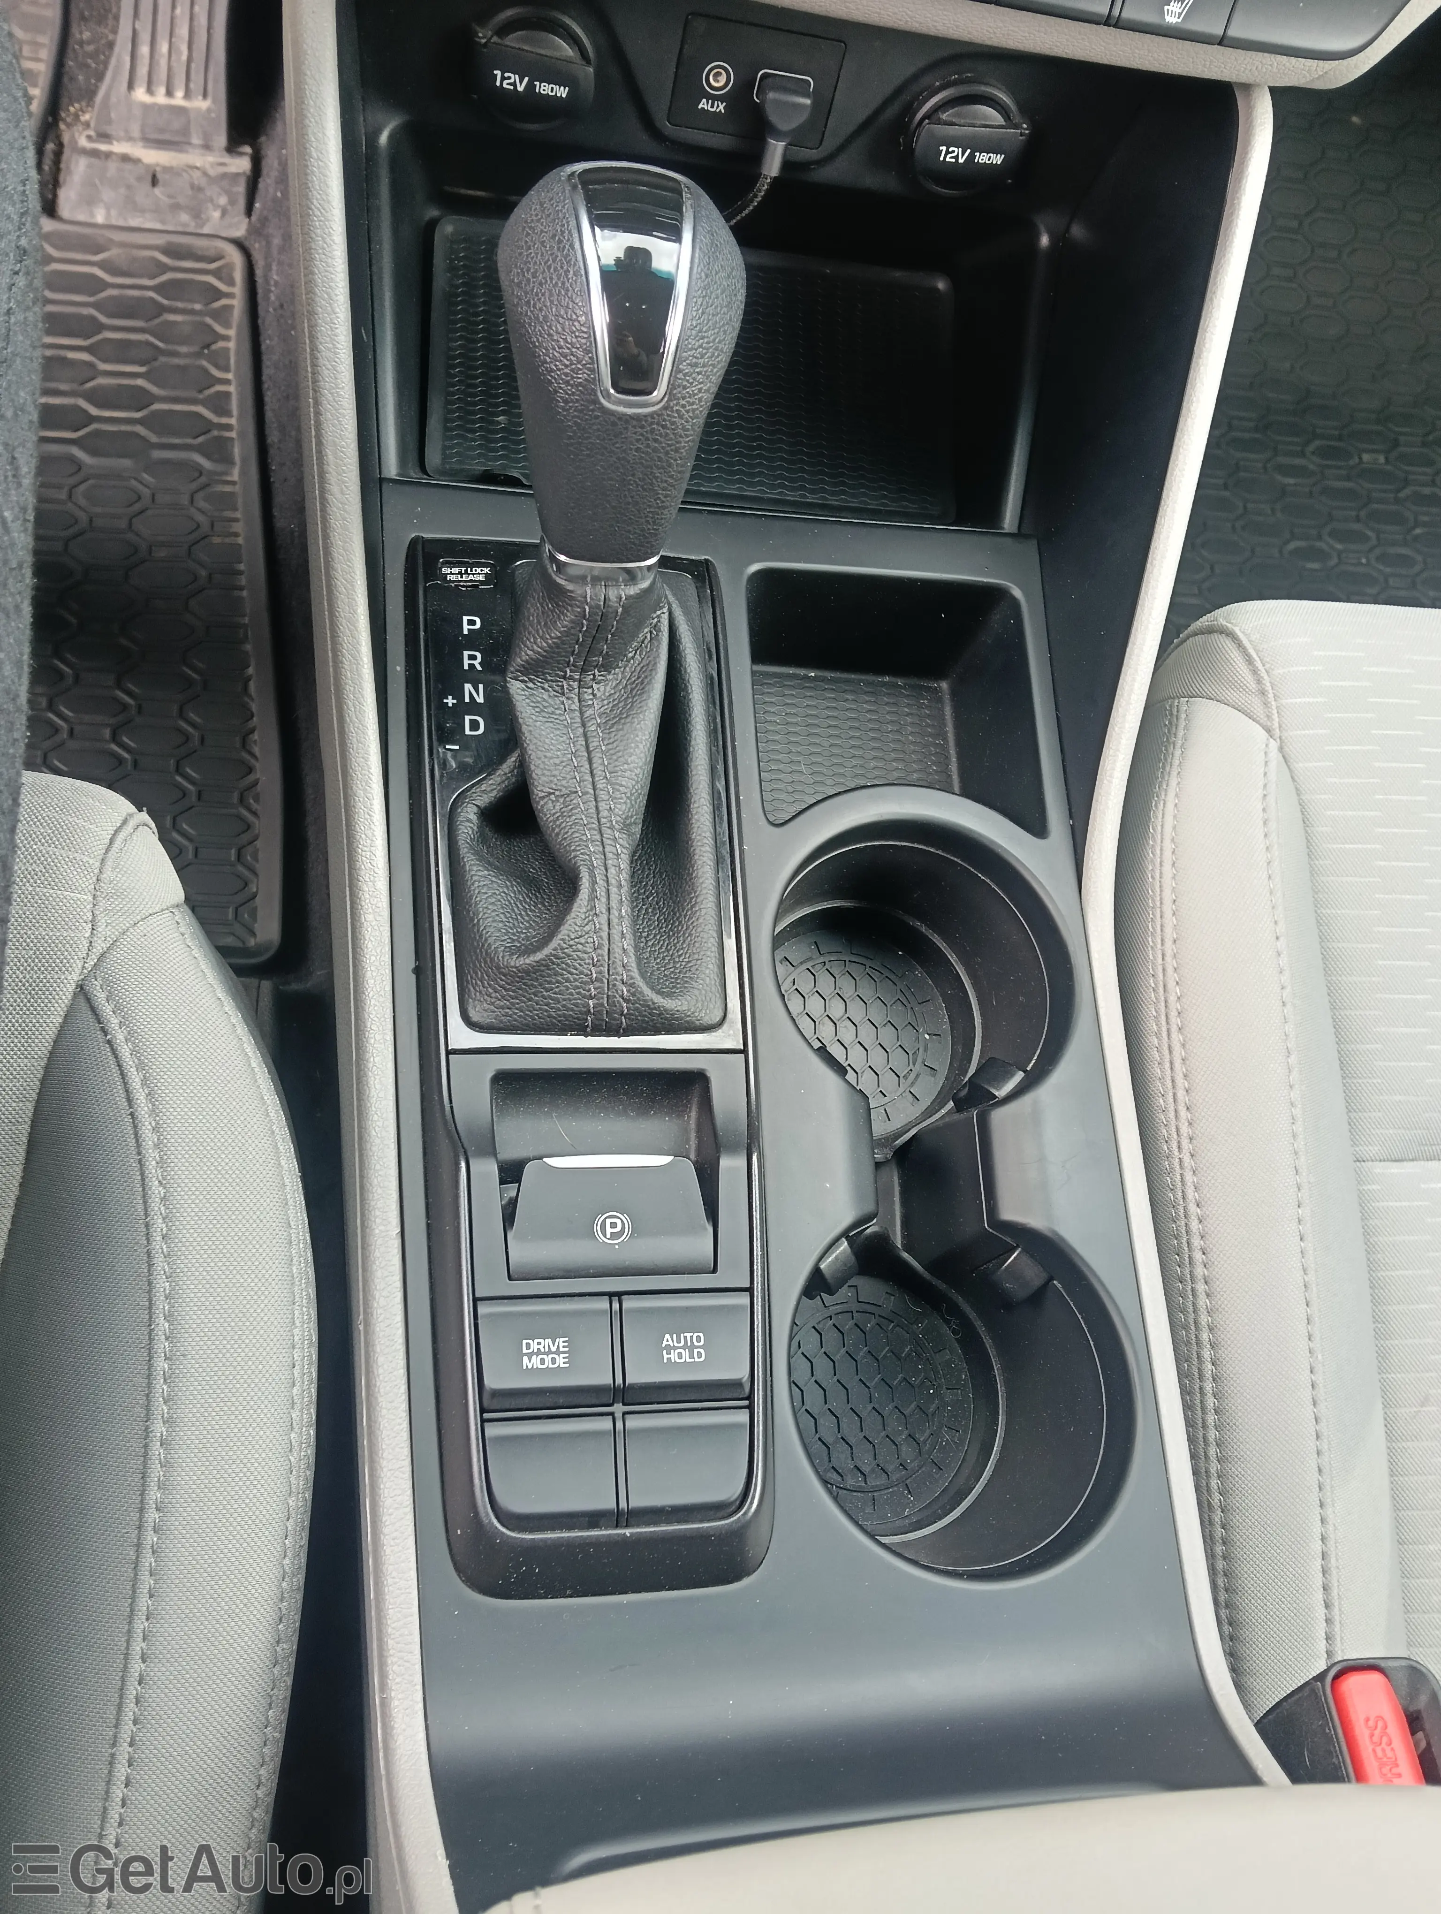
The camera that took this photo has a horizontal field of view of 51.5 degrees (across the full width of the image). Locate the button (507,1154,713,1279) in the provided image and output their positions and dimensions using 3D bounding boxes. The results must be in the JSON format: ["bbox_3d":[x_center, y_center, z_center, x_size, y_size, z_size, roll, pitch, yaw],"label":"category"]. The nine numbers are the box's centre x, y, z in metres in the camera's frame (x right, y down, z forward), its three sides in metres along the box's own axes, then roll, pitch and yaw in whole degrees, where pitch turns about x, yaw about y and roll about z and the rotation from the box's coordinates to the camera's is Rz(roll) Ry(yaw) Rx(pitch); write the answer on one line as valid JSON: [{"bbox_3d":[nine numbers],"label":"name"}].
[{"bbox_3d":[-0.028,0.064,0.363,0.050,0.017,0.030,1,67,-14],"label":"button"}]

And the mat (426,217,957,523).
[{"bbox_3d":[-0.005,-0.188,0.482,0.173,0.006,0.090,1,82,-14],"label":"mat"}]

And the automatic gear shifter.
[{"bbox_3d":[-0.021,-0.079,0.344,0.072,0.149,0.149,1,67,-14],"label":"automatic gear shifter"}]

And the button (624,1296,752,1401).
[{"bbox_3d":[-0.008,0.093,0.356,0.031,0.010,0.025,1,67,-14],"label":"button"}]

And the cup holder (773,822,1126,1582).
[{"bbox_3d":[0.050,0.066,0.416,0.090,0.064,0.202,1,67,-14],"label":"cup holder"}]

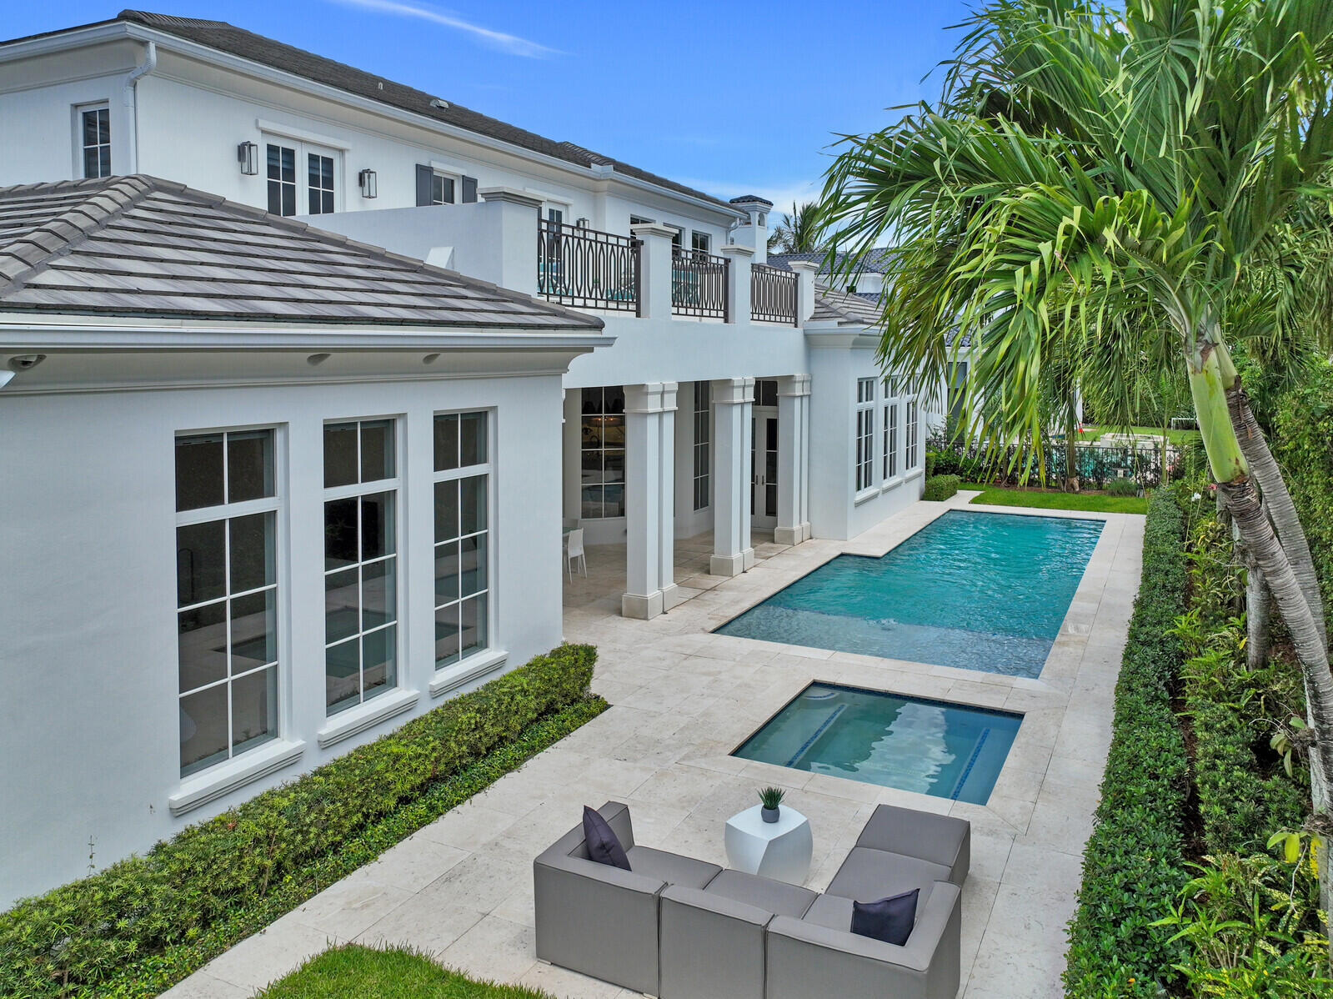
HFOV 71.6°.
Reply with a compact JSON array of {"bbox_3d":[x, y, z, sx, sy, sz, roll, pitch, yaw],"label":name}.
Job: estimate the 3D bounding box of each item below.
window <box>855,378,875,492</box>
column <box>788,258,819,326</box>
[{"bbox_3d":[4.146,-1.353,19.114,0.120,2.270,1.250,5,10,28],"label":"window"},{"bbox_3d":[2.680,-3.929,17.861,0.378,1.206,0.720,4,10,28],"label":"column"}]

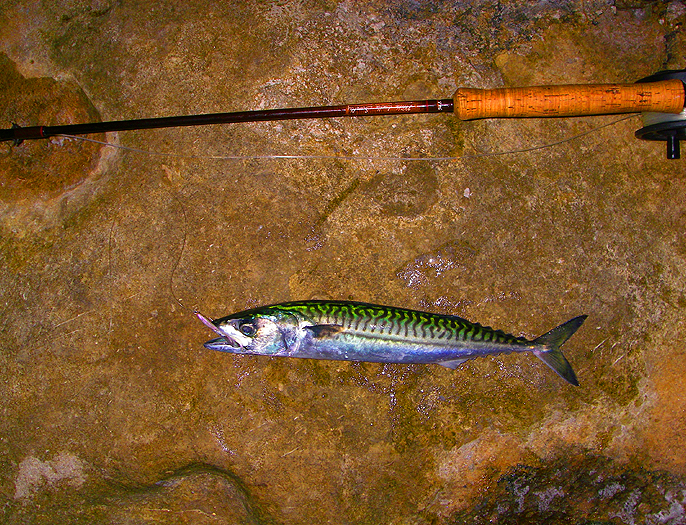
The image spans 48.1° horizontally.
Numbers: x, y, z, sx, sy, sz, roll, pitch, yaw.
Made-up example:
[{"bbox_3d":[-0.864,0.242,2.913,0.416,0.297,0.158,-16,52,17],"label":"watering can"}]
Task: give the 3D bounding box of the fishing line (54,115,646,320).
[{"bbox_3d":[0.004,-0.038,0.690,0.510,0.035,0.183,0,87,0],"label":"fishing line"}]

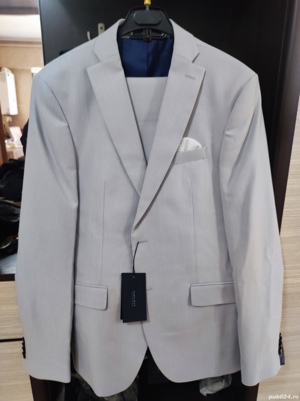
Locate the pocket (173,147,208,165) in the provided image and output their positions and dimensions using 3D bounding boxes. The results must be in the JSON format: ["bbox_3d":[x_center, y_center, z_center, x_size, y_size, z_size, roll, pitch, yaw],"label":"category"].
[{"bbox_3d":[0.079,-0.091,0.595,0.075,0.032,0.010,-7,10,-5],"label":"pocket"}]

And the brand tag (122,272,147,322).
[{"bbox_3d":[-0.034,0.203,0.605,0.053,0.102,0.006,0,8,0],"label":"brand tag"}]

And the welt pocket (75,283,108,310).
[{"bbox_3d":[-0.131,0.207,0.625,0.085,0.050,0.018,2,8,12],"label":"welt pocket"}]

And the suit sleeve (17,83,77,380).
[{"bbox_3d":[-0.225,0.061,0.630,0.130,0.660,0.140,1,8,10],"label":"suit sleeve"}]

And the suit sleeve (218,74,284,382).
[{"bbox_3d":[0.222,0.065,0.630,0.130,0.660,0.140,-1,8,-10],"label":"suit sleeve"}]

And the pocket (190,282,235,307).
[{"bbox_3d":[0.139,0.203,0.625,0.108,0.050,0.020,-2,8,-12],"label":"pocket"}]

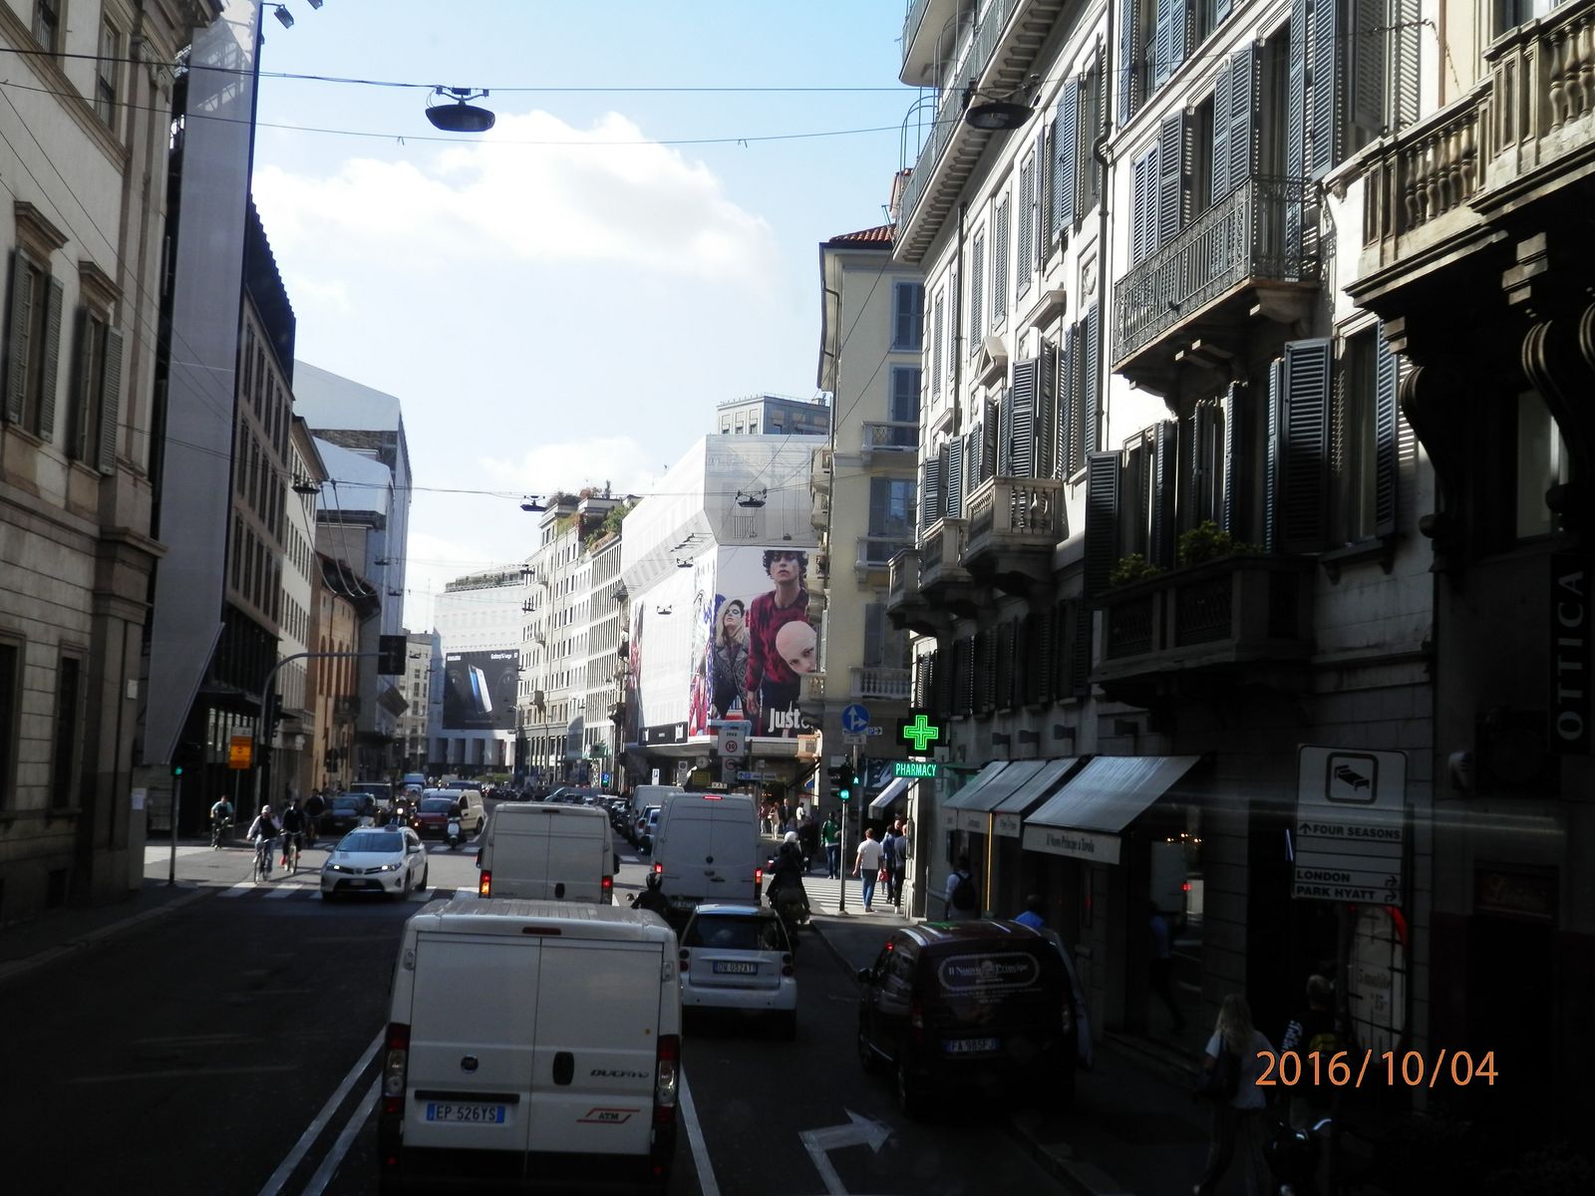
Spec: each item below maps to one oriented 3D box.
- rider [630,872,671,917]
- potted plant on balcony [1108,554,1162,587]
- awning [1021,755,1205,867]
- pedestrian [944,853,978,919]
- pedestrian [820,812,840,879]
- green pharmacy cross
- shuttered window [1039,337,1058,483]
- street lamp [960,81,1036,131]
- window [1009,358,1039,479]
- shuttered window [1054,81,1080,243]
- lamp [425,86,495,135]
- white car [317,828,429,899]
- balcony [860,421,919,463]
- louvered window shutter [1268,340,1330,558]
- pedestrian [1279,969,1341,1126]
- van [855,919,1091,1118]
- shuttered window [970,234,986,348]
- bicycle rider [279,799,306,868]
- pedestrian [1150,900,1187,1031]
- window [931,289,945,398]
[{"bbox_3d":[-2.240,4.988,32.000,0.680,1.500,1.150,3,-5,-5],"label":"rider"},{"bbox_3d":[3.723,-0.255,22.900,0.420,0.520,0.700,3,-5,-7],"label":"potted plant on balcony"},{"bbox_3d":[3.546,2.391,23.955,0.920,1.160,4.168,3,-5,-7],"label":"awning"},{"bbox_3d":[2.545,4.892,32.327,0.520,1.740,0.420,3,-5,-3],"label":"pedestrian"},{"bbox_3d":[0.968,6.859,57.500,0.550,1.810,0.380,2,-5,0],"label":"pedestrian"},{"bbox_3d":[2.344,2.569,39.400,0.870,0.900,0.200,3,-5,-4],"label":"green pharmacy cross"},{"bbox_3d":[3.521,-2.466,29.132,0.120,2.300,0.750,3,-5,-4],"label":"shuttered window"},{"bbox_3d":[1.747,-4.257,18.000,0.620,0.370,0.620,2,-5,0],"label":"street lamp"},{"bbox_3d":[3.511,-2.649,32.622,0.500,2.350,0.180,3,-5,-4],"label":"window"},{"bbox_3d":[4.002,-6.510,31.198,0.200,2.150,1.350,3,-5,-4],"label":"shuttered window"},{"bbox_3d":[-2.629,-3.821,16.200,0.550,0.370,0.550,3,-5,-6],"label":"lamp"},{"bbox_3d":[-9.536,5.981,46.928,1.780,1.500,4.300,3,-5,-4],"label":"white car"},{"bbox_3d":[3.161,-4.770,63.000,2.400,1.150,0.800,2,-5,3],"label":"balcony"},{"bbox_3d":[4.838,-1.473,19.797,0.580,2.080,0.200,3,-5,-8],"label":"louvered window shutter"},{"bbox_3d":[4.050,3.843,16.327,0.520,1.730,0.420,3,-5,-3],"label":"pedestrian"},{"bbox_3d":[1.650,4.210,21.518,1.700,1.710,3.950,-1,-4,-5],"label":"van"},{"bbox_3d":[3.366,-5.767,38.987,0.180,2.300,1.250,3,-5,-4],"label":"shuttered window"},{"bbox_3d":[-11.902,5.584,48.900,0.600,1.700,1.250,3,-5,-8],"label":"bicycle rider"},{"bbox_3d":[4.720,4.720,26.400,0.480,1.640,0.460,0,-5,22],"label":"pedestrian"},{"bbox_3d":[2.956,-5.370,43.981,0.180,2.300,1.250,3,-5,-4],"label":"window"}]

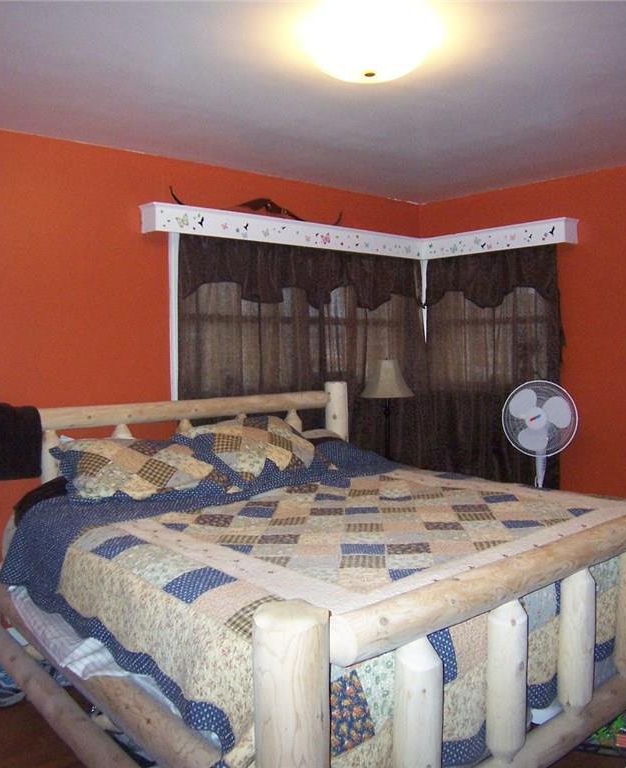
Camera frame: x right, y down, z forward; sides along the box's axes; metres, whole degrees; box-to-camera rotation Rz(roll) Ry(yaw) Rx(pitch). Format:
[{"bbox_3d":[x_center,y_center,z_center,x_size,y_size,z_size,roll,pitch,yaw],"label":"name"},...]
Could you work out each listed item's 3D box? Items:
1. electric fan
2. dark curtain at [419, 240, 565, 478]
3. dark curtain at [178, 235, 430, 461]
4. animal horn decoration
[{"bbox_3d":[1.288,0.579,3.878,0.440,1.220,0.410,2,4,35],"label":"electric fan"},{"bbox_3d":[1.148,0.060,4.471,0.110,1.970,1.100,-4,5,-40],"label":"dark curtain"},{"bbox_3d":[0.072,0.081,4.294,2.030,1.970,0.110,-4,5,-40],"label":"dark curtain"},{"bbox_3d":[-0.277,-1.006,3.938,1.230,0.135,0.080,-4,5,-40],"label":"animal horn decoration"}]

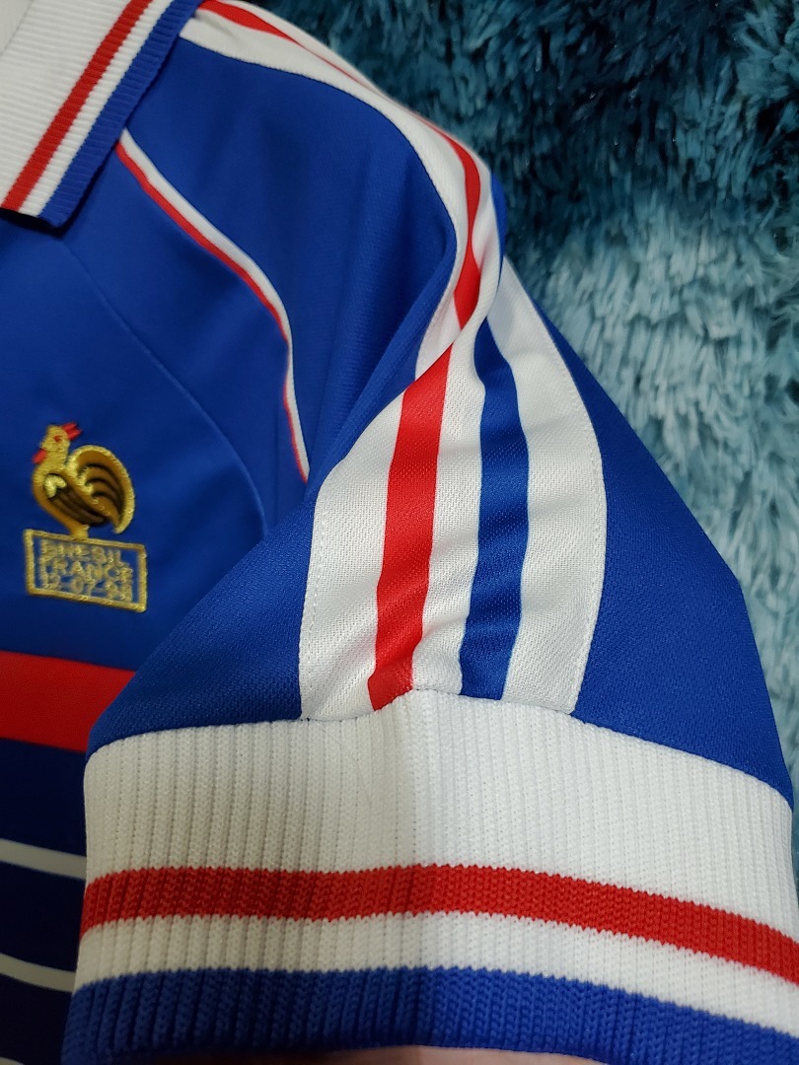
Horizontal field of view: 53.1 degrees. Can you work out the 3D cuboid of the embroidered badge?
[{"bbox_3d":[-0.148,-0.007,0.378,0.063,0.089,0.004,9,16,6],"label":"embroidered badge"}]

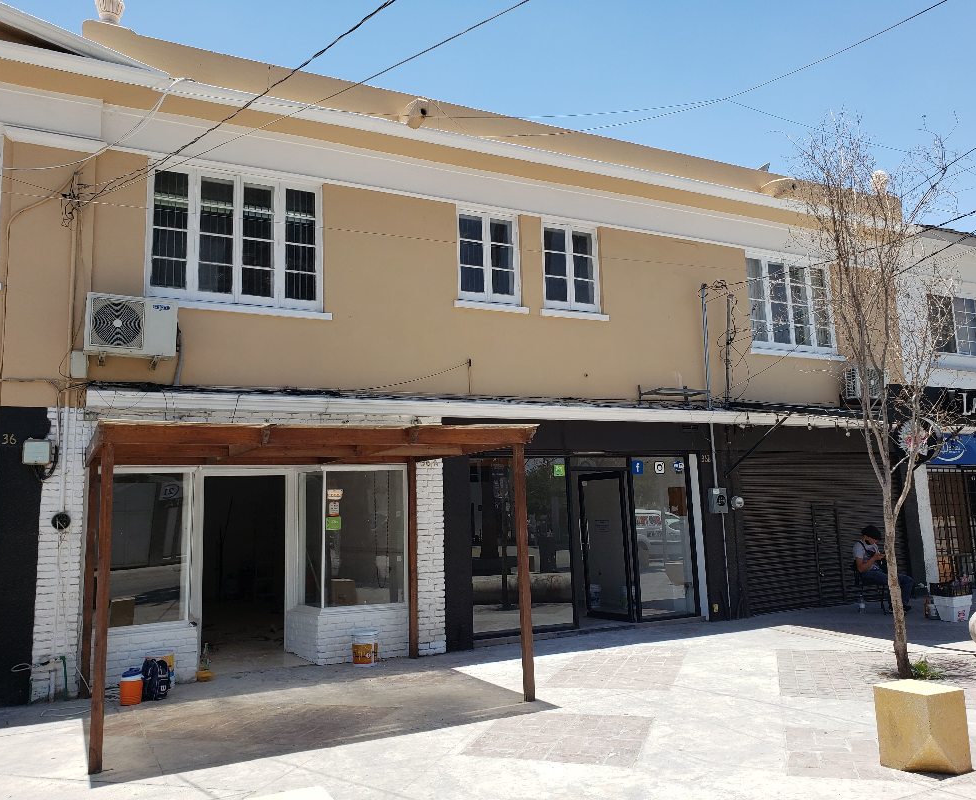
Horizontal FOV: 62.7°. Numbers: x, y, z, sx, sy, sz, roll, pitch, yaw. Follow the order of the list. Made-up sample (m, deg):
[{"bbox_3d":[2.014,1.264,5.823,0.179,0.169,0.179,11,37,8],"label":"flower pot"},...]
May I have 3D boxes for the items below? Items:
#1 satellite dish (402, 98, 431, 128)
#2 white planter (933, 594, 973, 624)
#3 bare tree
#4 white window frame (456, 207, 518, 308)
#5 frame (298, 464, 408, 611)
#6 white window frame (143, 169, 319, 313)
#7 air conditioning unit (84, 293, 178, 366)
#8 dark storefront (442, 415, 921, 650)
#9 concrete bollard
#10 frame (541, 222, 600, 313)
[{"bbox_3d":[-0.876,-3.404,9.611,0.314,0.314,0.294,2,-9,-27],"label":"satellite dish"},{"bbox_3d":[6.007,2.694,10.370,0.330,0.330,0.330,1,-8,-19],"label":"white planter"},{"bbox_3d":[3.619,-0.158,7.665,1.350,5.440,1.350,2,-8,-27],"label":"bare tree"},{"bbox_3d":[0.011,-1.780,10.139,0.880,1.160,0.120,2,-8,-27],"label":"white window frame"},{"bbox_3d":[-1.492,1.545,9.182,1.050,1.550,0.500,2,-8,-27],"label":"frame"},{"bbox_3d":[-2.719,-1.733,8.739,1.855,1.450,0.120,2,-8,-27],"label":"white window frame"},{"bbox_3d":[-3.485,-0.693,7.826,0.810,0.580,0.320,2,-8,-27],"label":"air conditioning unit"},{"bbox_3d":[3.317,1.702,11.390,8.650,2.710,0.450,2,-8,-27],"label":"dark storefront"},{"bbox_3d":[2.722,2.044,5.027,0.350,0.460,0.350,2,-8,-25],"label":"concrete bollard"},{"bbox_3d":[1.108,-1.742,10.694,0.885,1.160,0.120,2,-8,-27],"label":"frame"}]

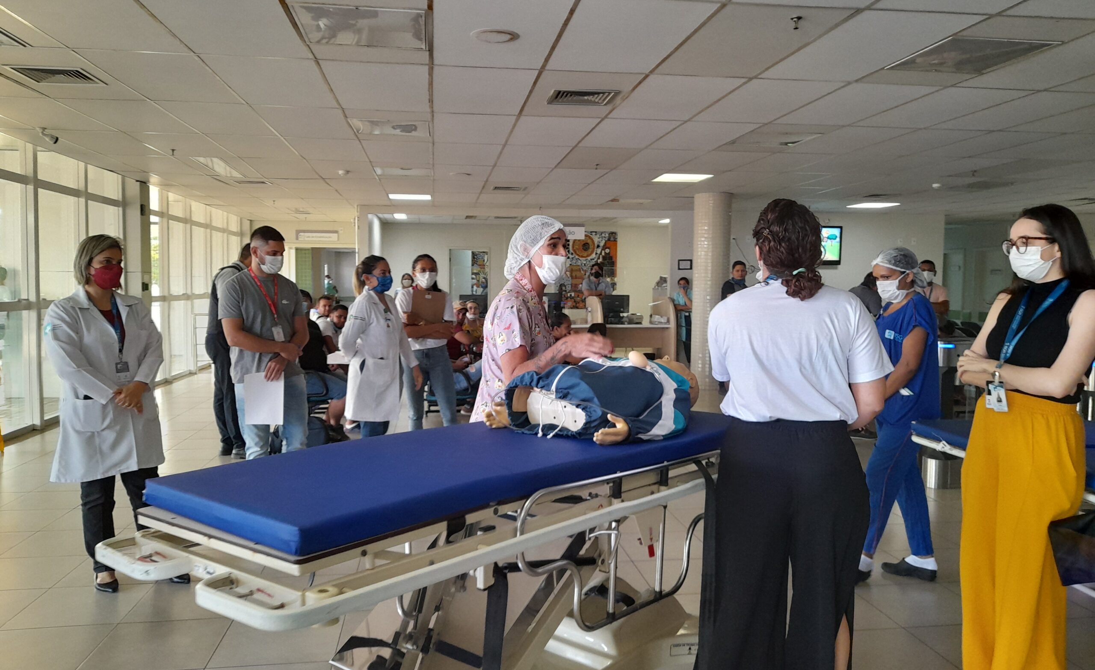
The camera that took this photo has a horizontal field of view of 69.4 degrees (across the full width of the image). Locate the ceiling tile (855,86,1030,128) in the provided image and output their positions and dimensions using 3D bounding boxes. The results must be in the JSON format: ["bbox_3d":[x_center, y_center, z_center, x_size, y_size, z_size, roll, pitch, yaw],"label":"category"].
[{"bbox_3d":[2.678,-1.562,5.470,0.617,0.025,1.215,0,4,-8],"label":"ceiling tile"}]

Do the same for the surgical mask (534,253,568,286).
[{"bbox_3d":[0.011,-0.237,2.870,0.105,0.115,0.140,2,4,20],"label":"surgical mask"}]

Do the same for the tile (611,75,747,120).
[{"bbox_3d":[0.822,-1.573,5.267,0.624,0.025,1.220,0,4,-8],"label":"tile"}]

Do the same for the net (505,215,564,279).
[{"bbox_3d":[-0.047,-0.323,2.900,0.225,0.235,0.185,2,4,20],"label":"net"}]

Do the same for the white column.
[{"bbox_3d":[2.249,-0.572,10.816,0.510,2.650,0.510,1,4,12],"label":"white column"}]

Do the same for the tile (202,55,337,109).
[{"bbox_3d":[-1.672,-1.562,4.906,0.624,0.025,1.220,0,4,-8],"label":"tile"}]

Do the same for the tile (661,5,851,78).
[{"bbox_3d":[0.989,-1.477,4.012,0.617,0.025,1.215,0,4,-8],"label":"tile"}]

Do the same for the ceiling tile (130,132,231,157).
[{"bbox_3d":[-3.275,-1.722,7.186,0.630,0.025,1.240,0,4,-8],"label":"ceiling tile"}]

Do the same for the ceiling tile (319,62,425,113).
[{"bbox_3d":[-1.048,-1.564,4.996,0.624,0.025,1.220,0,4,-8],"label":"ceiling tile"}]

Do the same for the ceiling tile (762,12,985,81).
[{"bbox_3d":[1.620,-1.503,4.170,0.630,0.025,1.240,0,4,-8],"label":"ceiling tile"}]

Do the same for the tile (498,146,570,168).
[{"bbox_3d":[-0.146,-1.730,7.628,0.630,0.025,1.240,0,4,-8],"label":"tile"}]

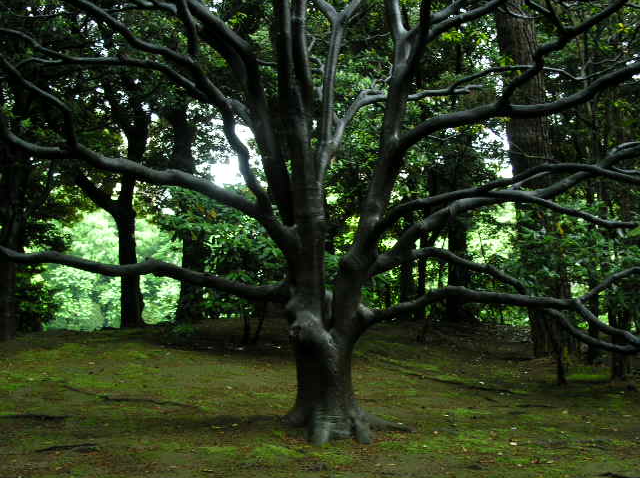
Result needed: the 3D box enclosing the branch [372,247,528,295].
[{"bbox_3d":[1.059,0.264,5.700,1.220,0.360,0.420,0,-2,0],"label":"branch"}]

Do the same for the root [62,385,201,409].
[{"bbox_3d":[-2.114,1.634,7.384,2.175,0.090,0.299,-2,-3,34],"label":"root"}]

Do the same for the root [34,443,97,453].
[{"bbox_3d":[-1.936,1.584,5.394,0.484,0.060,0.130,1,-3,-25],"label":"root"}]

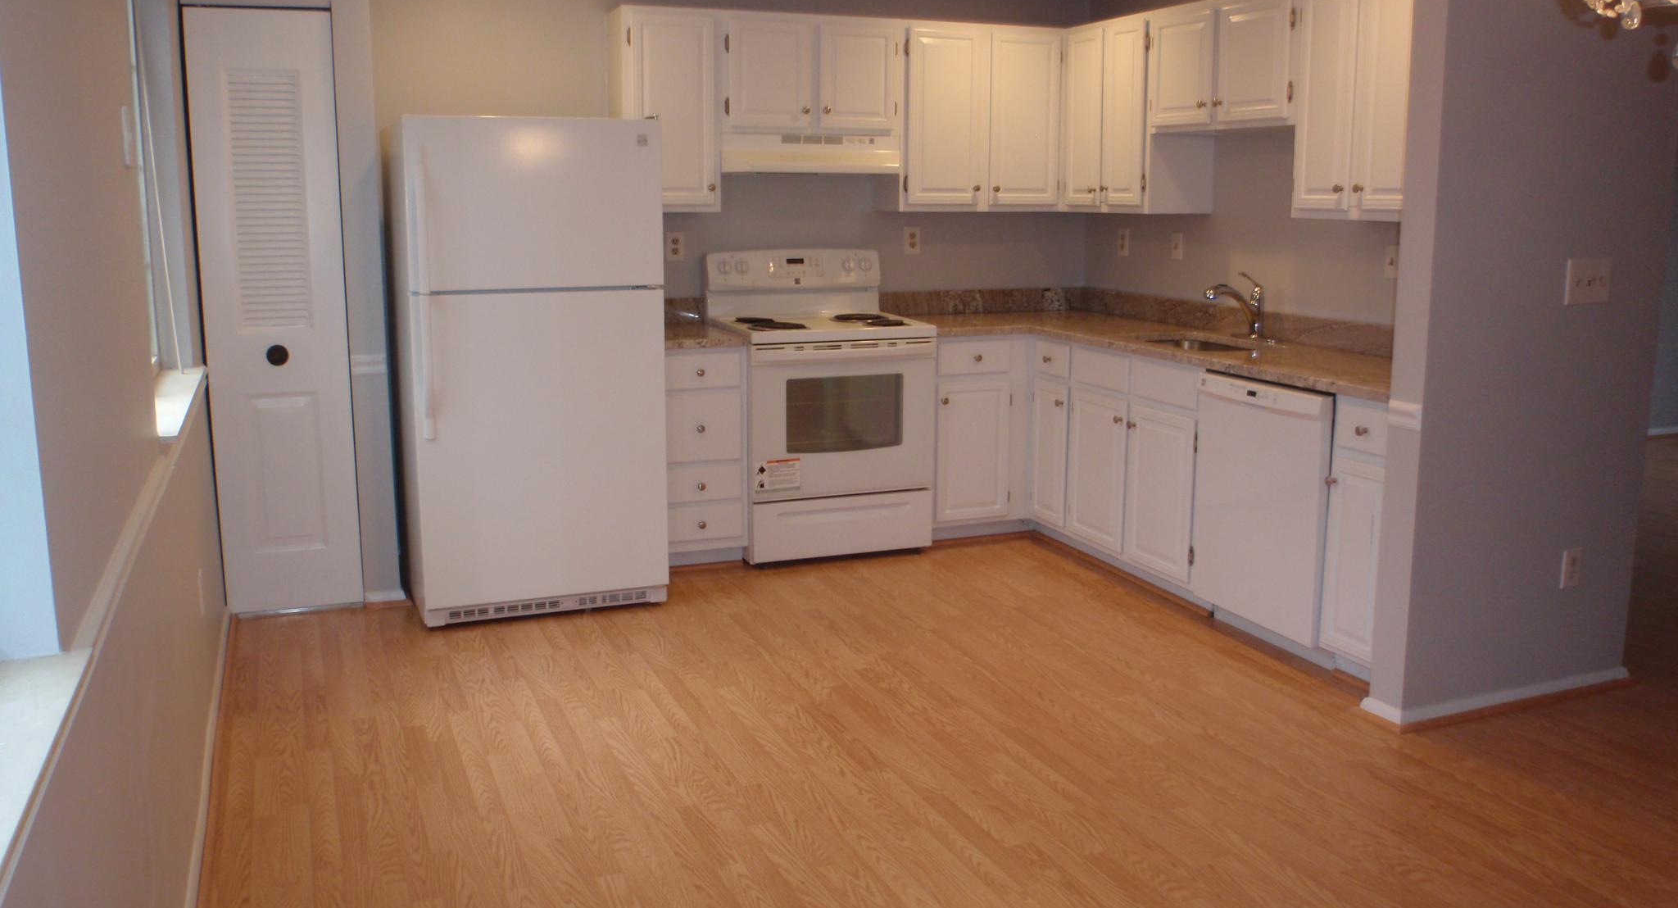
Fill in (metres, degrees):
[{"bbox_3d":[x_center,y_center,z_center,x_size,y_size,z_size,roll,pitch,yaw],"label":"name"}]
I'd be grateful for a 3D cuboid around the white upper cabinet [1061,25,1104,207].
[{"bbox_3d":[1.029,-1.397,5.662,0.020,0.708,0.285,-4,12,-21],"label":"white upper cabinet"}]

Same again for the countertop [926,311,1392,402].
[{"bbox_3d":[1.134,-0.386,4.949,1.095,0.038,2.733,-4,12,-21],"label":"countertop"}]

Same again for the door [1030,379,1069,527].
[{"bbox_3d":[0.854,-0.004,5.437,0.022,0.562,0.256,-4,12,-21],"label":"door"}]

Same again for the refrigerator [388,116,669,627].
[{"bbox_3d":[-1.105,-0.314,4.822,0.819,1.673,0.800,-4,12,-21],"label":"refrigerator"}]

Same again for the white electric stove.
[{"bbox_3d":[-0.076,-0.206,5.540,0.762,1.196,0.664,-4,12,-21],"label":"white electric stove"}]

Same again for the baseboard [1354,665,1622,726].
[{"bbox_3d":[1.911,0.678,3.932,0.883,0.056,0.150,-4,12,-21],"label":"baseboard"}]

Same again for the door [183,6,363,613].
[{"bbox_3d":[-1.868,-0.440,4.536,0.440,1.995,0.035,-3,11,-16],"label":"door"}]

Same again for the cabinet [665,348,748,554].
[{"bbox_3d":[-0.635,-0.054,5.450,0.374,0.815,0.628,-4,12,-21],"label":"cabinet"}]

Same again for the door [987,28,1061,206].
[{"bbox_3d":[0.780,-1.402,5.699,0.322,0.692,0.022,-4,12,-21],"label":"door"}]

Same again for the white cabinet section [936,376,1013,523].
[{"bbox_3d":[0.550,-0.017,5.603,0.332,0.587,0.020,-4,12,-21],"label":"white cabinet section"}]

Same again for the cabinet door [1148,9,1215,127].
[{"bbox_3d":[1.266,-1.412,4.988,0.021,0.400,0.363,-4,12,-22],"label":"cabinet door"}]

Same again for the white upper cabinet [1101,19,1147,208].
[{"bbox_3d":[1.127,-1.334,5.354,0.021,0.697,0.285,-4,12,-22],"label":"white upper cabinet"}]

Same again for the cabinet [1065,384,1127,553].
[{"bbox_3d":[0.980,0.057,5.125,0.022,0.562,0.386,-4,12,-21],"label":"cabinet"}]

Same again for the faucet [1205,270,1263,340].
[{"bbox_3d":[1.467,-0.547,5.034,0.272,0.249,0.060,-4,12,-21],"label":"faucet"}]

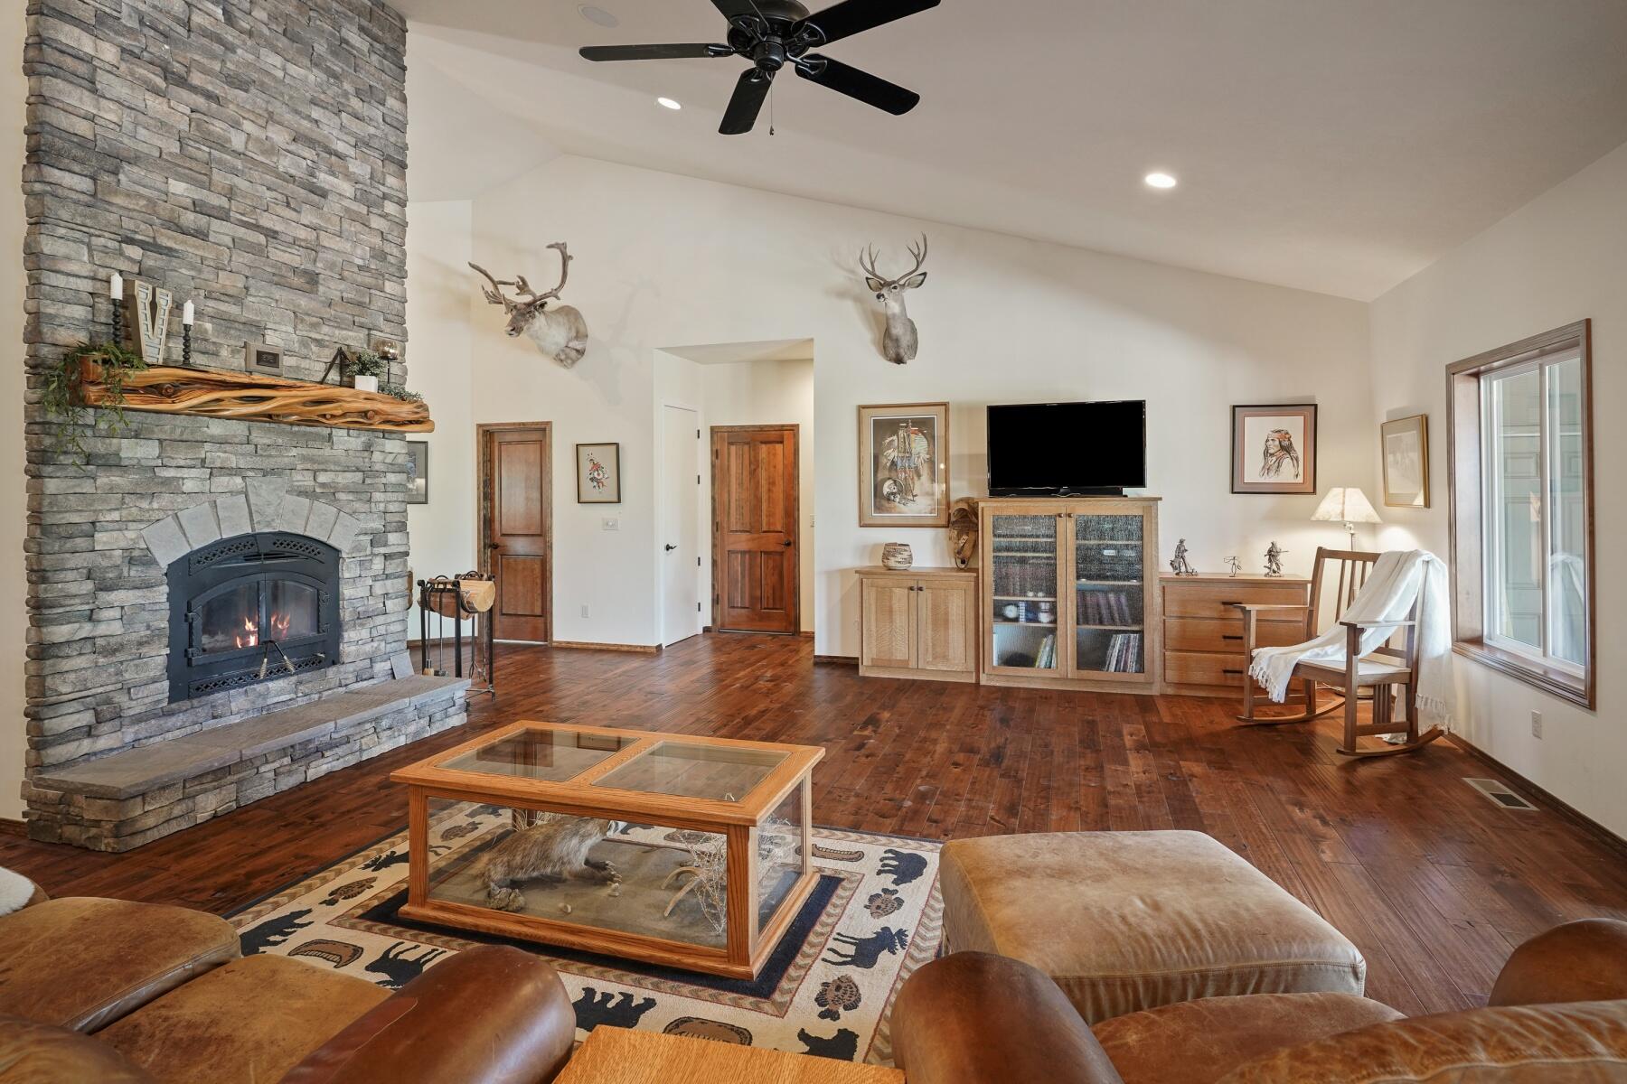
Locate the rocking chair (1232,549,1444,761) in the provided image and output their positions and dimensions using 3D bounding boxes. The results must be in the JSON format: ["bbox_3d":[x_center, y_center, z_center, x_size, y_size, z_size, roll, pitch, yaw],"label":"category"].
[{"bbox_3d":[3.029,0.586,4.447,0.720,1.060,0.650,-1,2,-15],"label":"rocking chair"}]

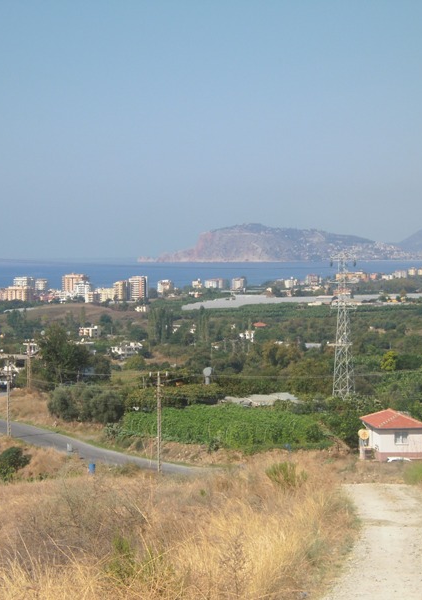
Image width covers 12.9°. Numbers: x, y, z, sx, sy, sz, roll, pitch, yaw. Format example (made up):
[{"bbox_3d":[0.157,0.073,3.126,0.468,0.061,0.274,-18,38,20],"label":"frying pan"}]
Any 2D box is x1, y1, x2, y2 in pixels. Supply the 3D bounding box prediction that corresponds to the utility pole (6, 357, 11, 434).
[{"bbox_3d":[-23.329,11.283,216.120,0.500,9.070,0.400,-1,2,0],"label":"utility pole"}]

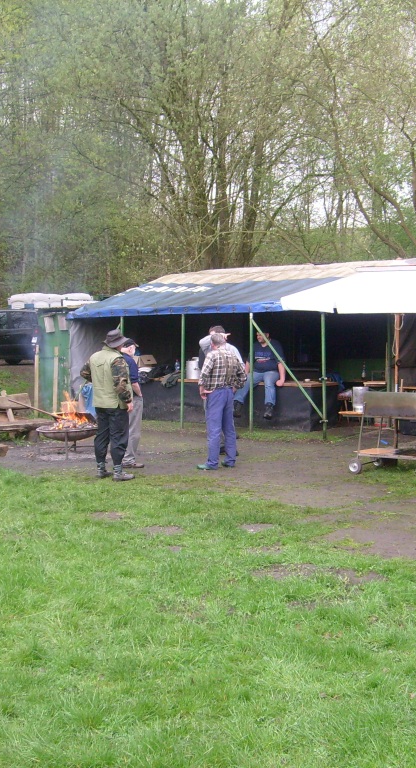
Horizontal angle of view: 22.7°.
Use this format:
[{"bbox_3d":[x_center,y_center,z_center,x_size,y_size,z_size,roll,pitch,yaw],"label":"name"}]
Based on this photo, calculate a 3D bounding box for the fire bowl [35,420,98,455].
[{"bbox_3d":[-1.974,0.798,14.758,0.930,0.440,0.930,0,3,0],"label":"fire bowl"}]

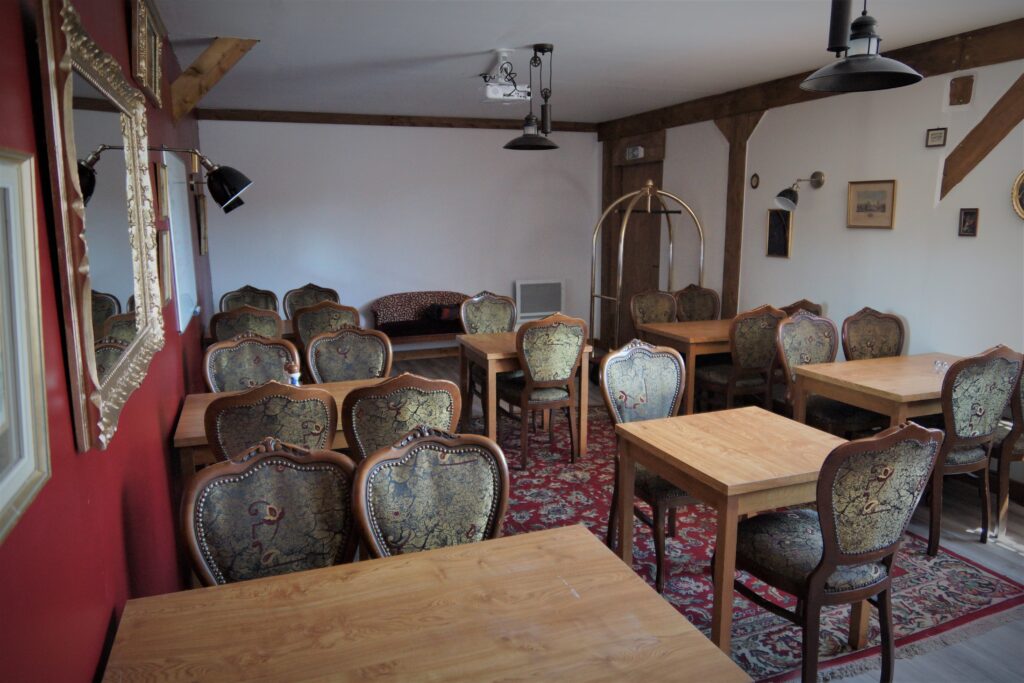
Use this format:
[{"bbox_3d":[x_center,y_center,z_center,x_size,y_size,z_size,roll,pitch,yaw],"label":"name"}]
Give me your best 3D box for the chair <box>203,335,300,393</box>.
[{"bbox_3d":[-1.257,0.497,3.381,0.490,1.000,0.575,-5,11,-20],"label":"chair"}]

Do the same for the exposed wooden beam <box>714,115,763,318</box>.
[{"bbox_3d":[1.923,-0.704,5.918,0.130,2.410,0.660,-4,11,-21],"label":"exposed wooden beam"}]

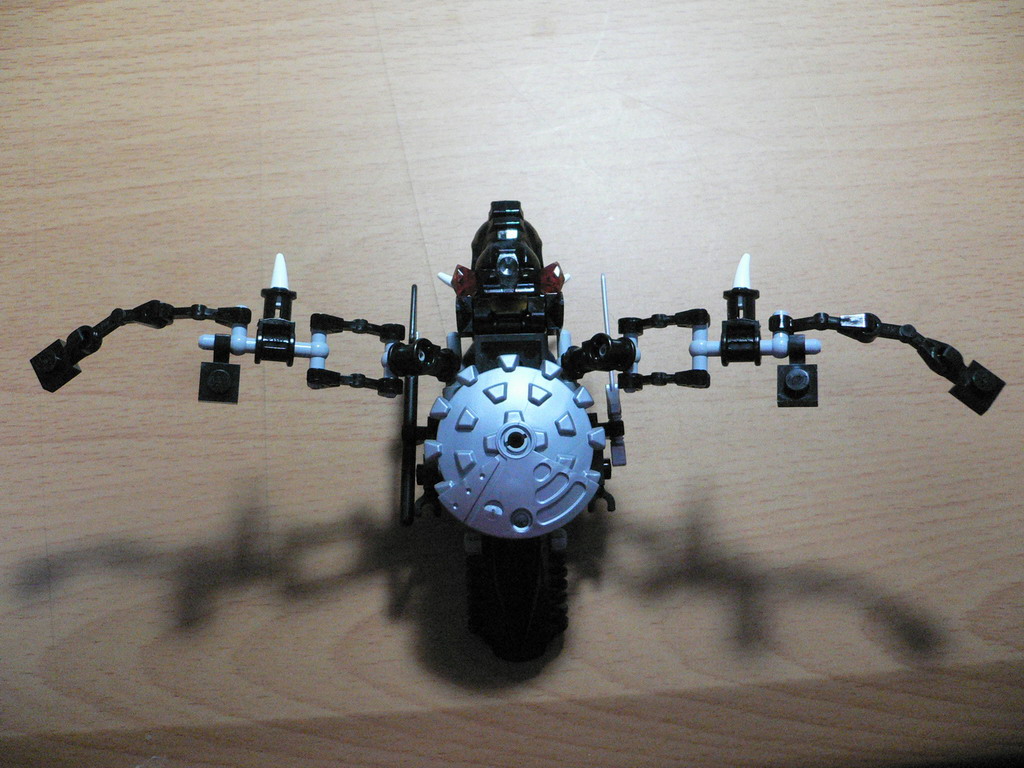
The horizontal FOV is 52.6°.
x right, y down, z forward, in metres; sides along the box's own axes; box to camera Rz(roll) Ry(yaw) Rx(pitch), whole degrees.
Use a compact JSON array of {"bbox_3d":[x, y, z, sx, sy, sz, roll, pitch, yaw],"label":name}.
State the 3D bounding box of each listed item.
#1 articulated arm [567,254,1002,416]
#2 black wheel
[{"bbox_3d":[0.054,-0.010,0.212,0.086,0.021,0.036,0,74,0],"label":"articulated arm"},{"bbox_3d":[0.001,0.045,0.234,0.022,0.035,0.035,0,74,0],"label":"black wheel"}]

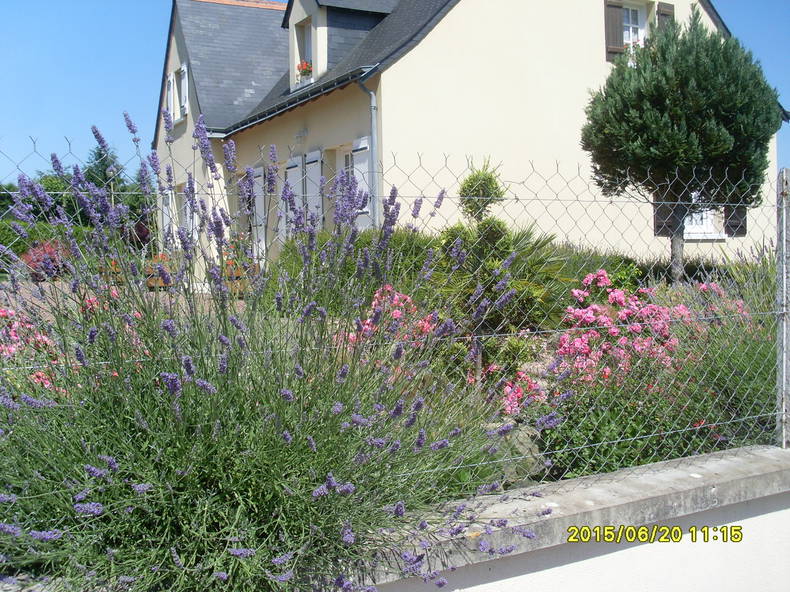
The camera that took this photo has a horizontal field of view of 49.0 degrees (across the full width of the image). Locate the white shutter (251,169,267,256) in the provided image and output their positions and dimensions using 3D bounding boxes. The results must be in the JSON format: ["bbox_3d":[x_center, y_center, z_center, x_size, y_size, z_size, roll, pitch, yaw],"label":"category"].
[{"bbox_3d":[-2.747,-1.563,17.600,0.050,2.100,0.720,-2,3,-27],"label":"white shutter"}]

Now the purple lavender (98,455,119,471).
[{"bbox_3d":[-0.542,0.315,1.640,0.048,0.022,0.022,39,-22,23],"label":"purple lavender"}]

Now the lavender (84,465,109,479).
[{"bbox_3d":[-0.561,0.330,1.630,0.050,0.021,0.021,24,-18,-17],"label":"lavender"}]

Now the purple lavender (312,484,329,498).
[{"bbox_3d":[-0.160,0.419,1.860,0.043,0.024,0.024,-28,-9,-27],"label":"purple lavender"}]

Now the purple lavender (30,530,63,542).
[{"bbox_3d":[-0.629,0.433,1.560,0.062,0.021,0.021,-5,-13,-19],"label":"purple lavender"}]

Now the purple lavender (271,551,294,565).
[{"bbox_3d":[-0.230,0.534,1.770,0.051,0.022,0.022,-24,-12,-17],"label":"purple lavender"}]

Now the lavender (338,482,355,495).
[{"bbox_3d":[-0.105,0.415,1.870,0.048,0.024,0.024,-9,-14,25],"label":"lavender"}]

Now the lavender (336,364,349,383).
[{"bbox_3d":[-0.118,0.174,1.950,0.023,0.044,0.023,28,17,-1],"label":"lavender"}]

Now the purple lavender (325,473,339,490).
[{"bbox_3d":[-0.137,0.400,1.870,0.023,0.046,0.023,-21,-28,-8],"label":"purple lavender"}]

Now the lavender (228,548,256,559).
[{"bbox_3d":[-0.306,0.517,1.740,0.058,0.020,0.020,6,-17,-17],"label":"lavender"}]

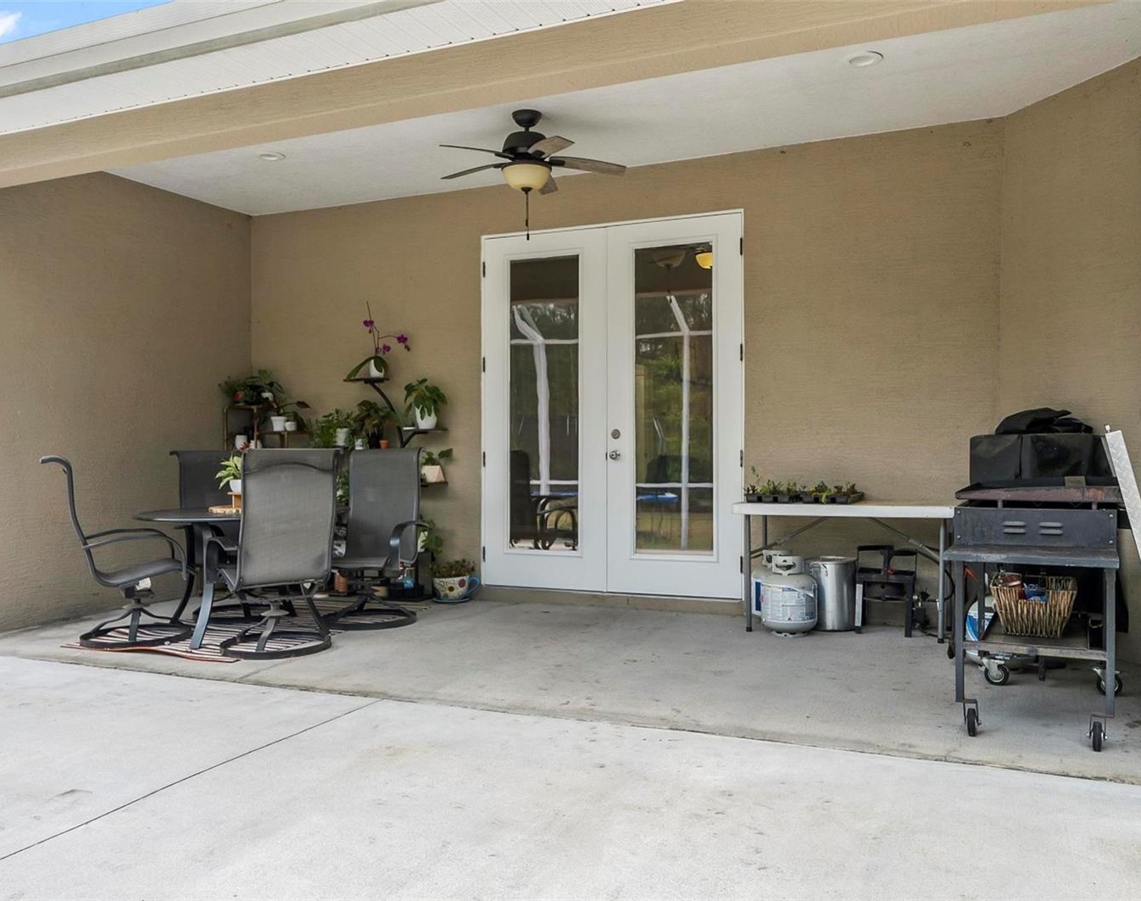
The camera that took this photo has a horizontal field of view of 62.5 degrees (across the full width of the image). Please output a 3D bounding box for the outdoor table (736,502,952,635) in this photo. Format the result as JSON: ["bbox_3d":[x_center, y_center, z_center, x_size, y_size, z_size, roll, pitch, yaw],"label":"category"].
[{"bbox_3d":[1.590,0.675,5.441,1.215,0.740,0.550,0,0,21],"label":"outdoor table"}]

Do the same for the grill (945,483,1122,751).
[{"bbox_3d":[1.790,0.589,3.622,0.520,0.930,1.120,0,0,28],"label":"grill"}]

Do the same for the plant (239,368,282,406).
[{"bbox_3d":[-2.355,-0.480,7.161,0.320,0.290,0.300,0,0,24],"label":"plant"}]

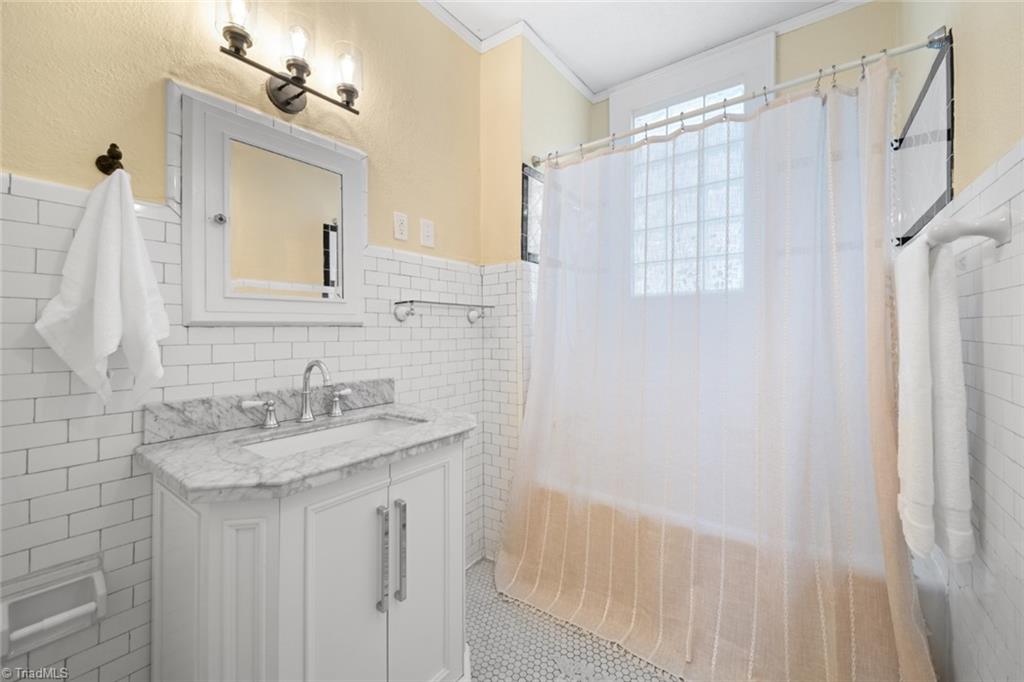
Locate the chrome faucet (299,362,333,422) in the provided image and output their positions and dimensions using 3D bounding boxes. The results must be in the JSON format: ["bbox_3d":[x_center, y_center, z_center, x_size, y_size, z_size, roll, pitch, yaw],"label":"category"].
[{"bbox_3d":[-0.609,0.158,1.236,0.168,0.195,0.046,0,1,36],"label":"chrome faucet"}]

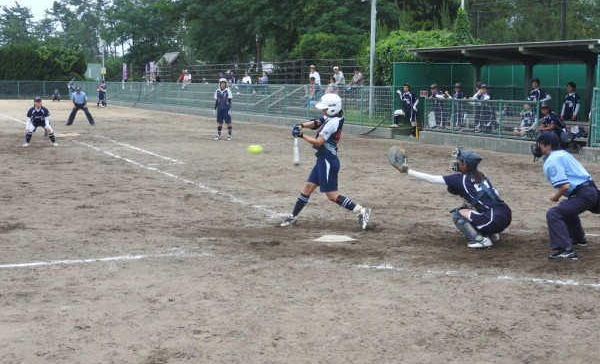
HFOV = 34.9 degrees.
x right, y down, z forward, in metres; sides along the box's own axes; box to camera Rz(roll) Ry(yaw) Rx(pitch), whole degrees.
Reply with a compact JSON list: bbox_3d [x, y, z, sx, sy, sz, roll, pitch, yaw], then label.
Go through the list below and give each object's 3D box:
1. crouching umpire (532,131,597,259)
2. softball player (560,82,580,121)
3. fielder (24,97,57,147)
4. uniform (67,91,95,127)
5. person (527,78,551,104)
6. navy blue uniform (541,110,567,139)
[{"bbox_3d":[2.746,0.099,9.765,0.780,1.240,0.780,3,7,21],"label":"crouching umpire"},{"bbox_3d":[6.098,-1.443,21.591,0.460,1.644,0.300,5,8,38],"label":"softball player"},{"bbox_3d":[-6.479,-1.525,23.837,0.860,1.230,0.620,-2,7,-20],"label":"fielder"},{"bbox_3d":[-7.683,-2.674,33.393,1.000,1.340,0.550,-2,7,-16],"label":"uniform"},{"bbox_3d":[5.878,-1.679,23.465,0.600,1.680,0.380,6,9,41],"label":"person"},{"bbox_3d":[5.596,-1.283,21.085,0.520,0.620,0.500,-5,8,-41],"label":"navy blue uniform"}]

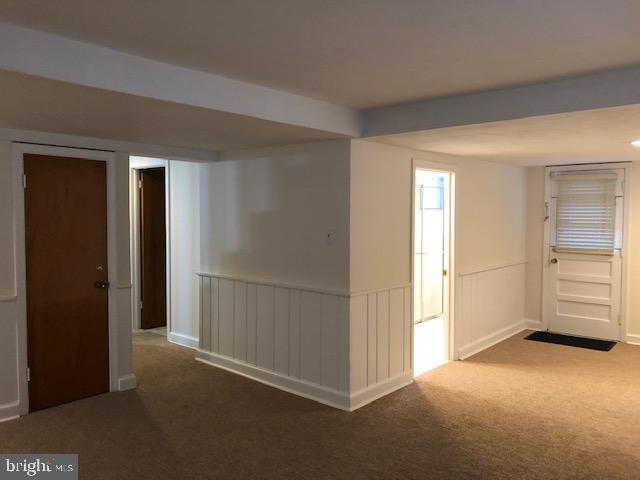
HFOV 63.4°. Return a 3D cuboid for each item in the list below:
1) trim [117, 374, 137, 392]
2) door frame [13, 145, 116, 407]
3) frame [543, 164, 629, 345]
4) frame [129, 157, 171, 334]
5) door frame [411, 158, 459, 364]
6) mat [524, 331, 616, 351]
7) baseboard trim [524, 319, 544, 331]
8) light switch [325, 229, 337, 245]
[{"bbox_3d":[-1.671,1.234,4.464,0.030,0.110,0.140,3,4,42],"label":"trim"},{"bbox_3d":[-2.015,0.288,4.139,0.120,2.030,0.770,3,4,42],"label":"door frame"},{"bbox_3d":[3.272,0.141,6.379,0.980,2.130,0.120,3,4,42],"label":"frame"},{"bbox_3d":[-2.062,0.109,6.367,0.930,2.140,0.120,3,4,42],"label":"frame"},{"bbox_3d":[1.086,0.278,4.956,0.120,1.990,0.890,3,4,42],"label":"door frame"},{"bbox_3d":[3.006,1.205,6.236,0.910,0.015,0.510,3,4,38],"label":"mat"},{"bbox_3d":[2.803,1.120,6.782,0.180,0.120,0.030,3,4,42],"label":"baseboard trim"},{"bbox_3d":[0.085,-0.022,4.078,0.095,0.120,0.012,3,4,42],"label":"light switch"}]

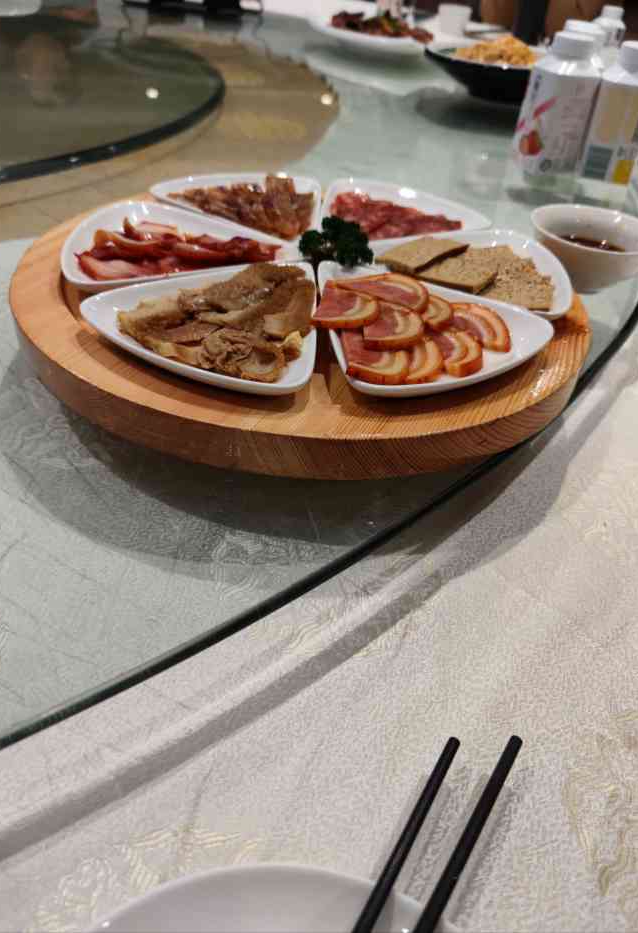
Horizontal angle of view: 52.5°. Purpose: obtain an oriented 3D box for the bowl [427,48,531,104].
[{"bbox_3d":[0.307,-0.629,1.043,0.278,0.057,0.278,5,40,0],"label":"bowl"}]

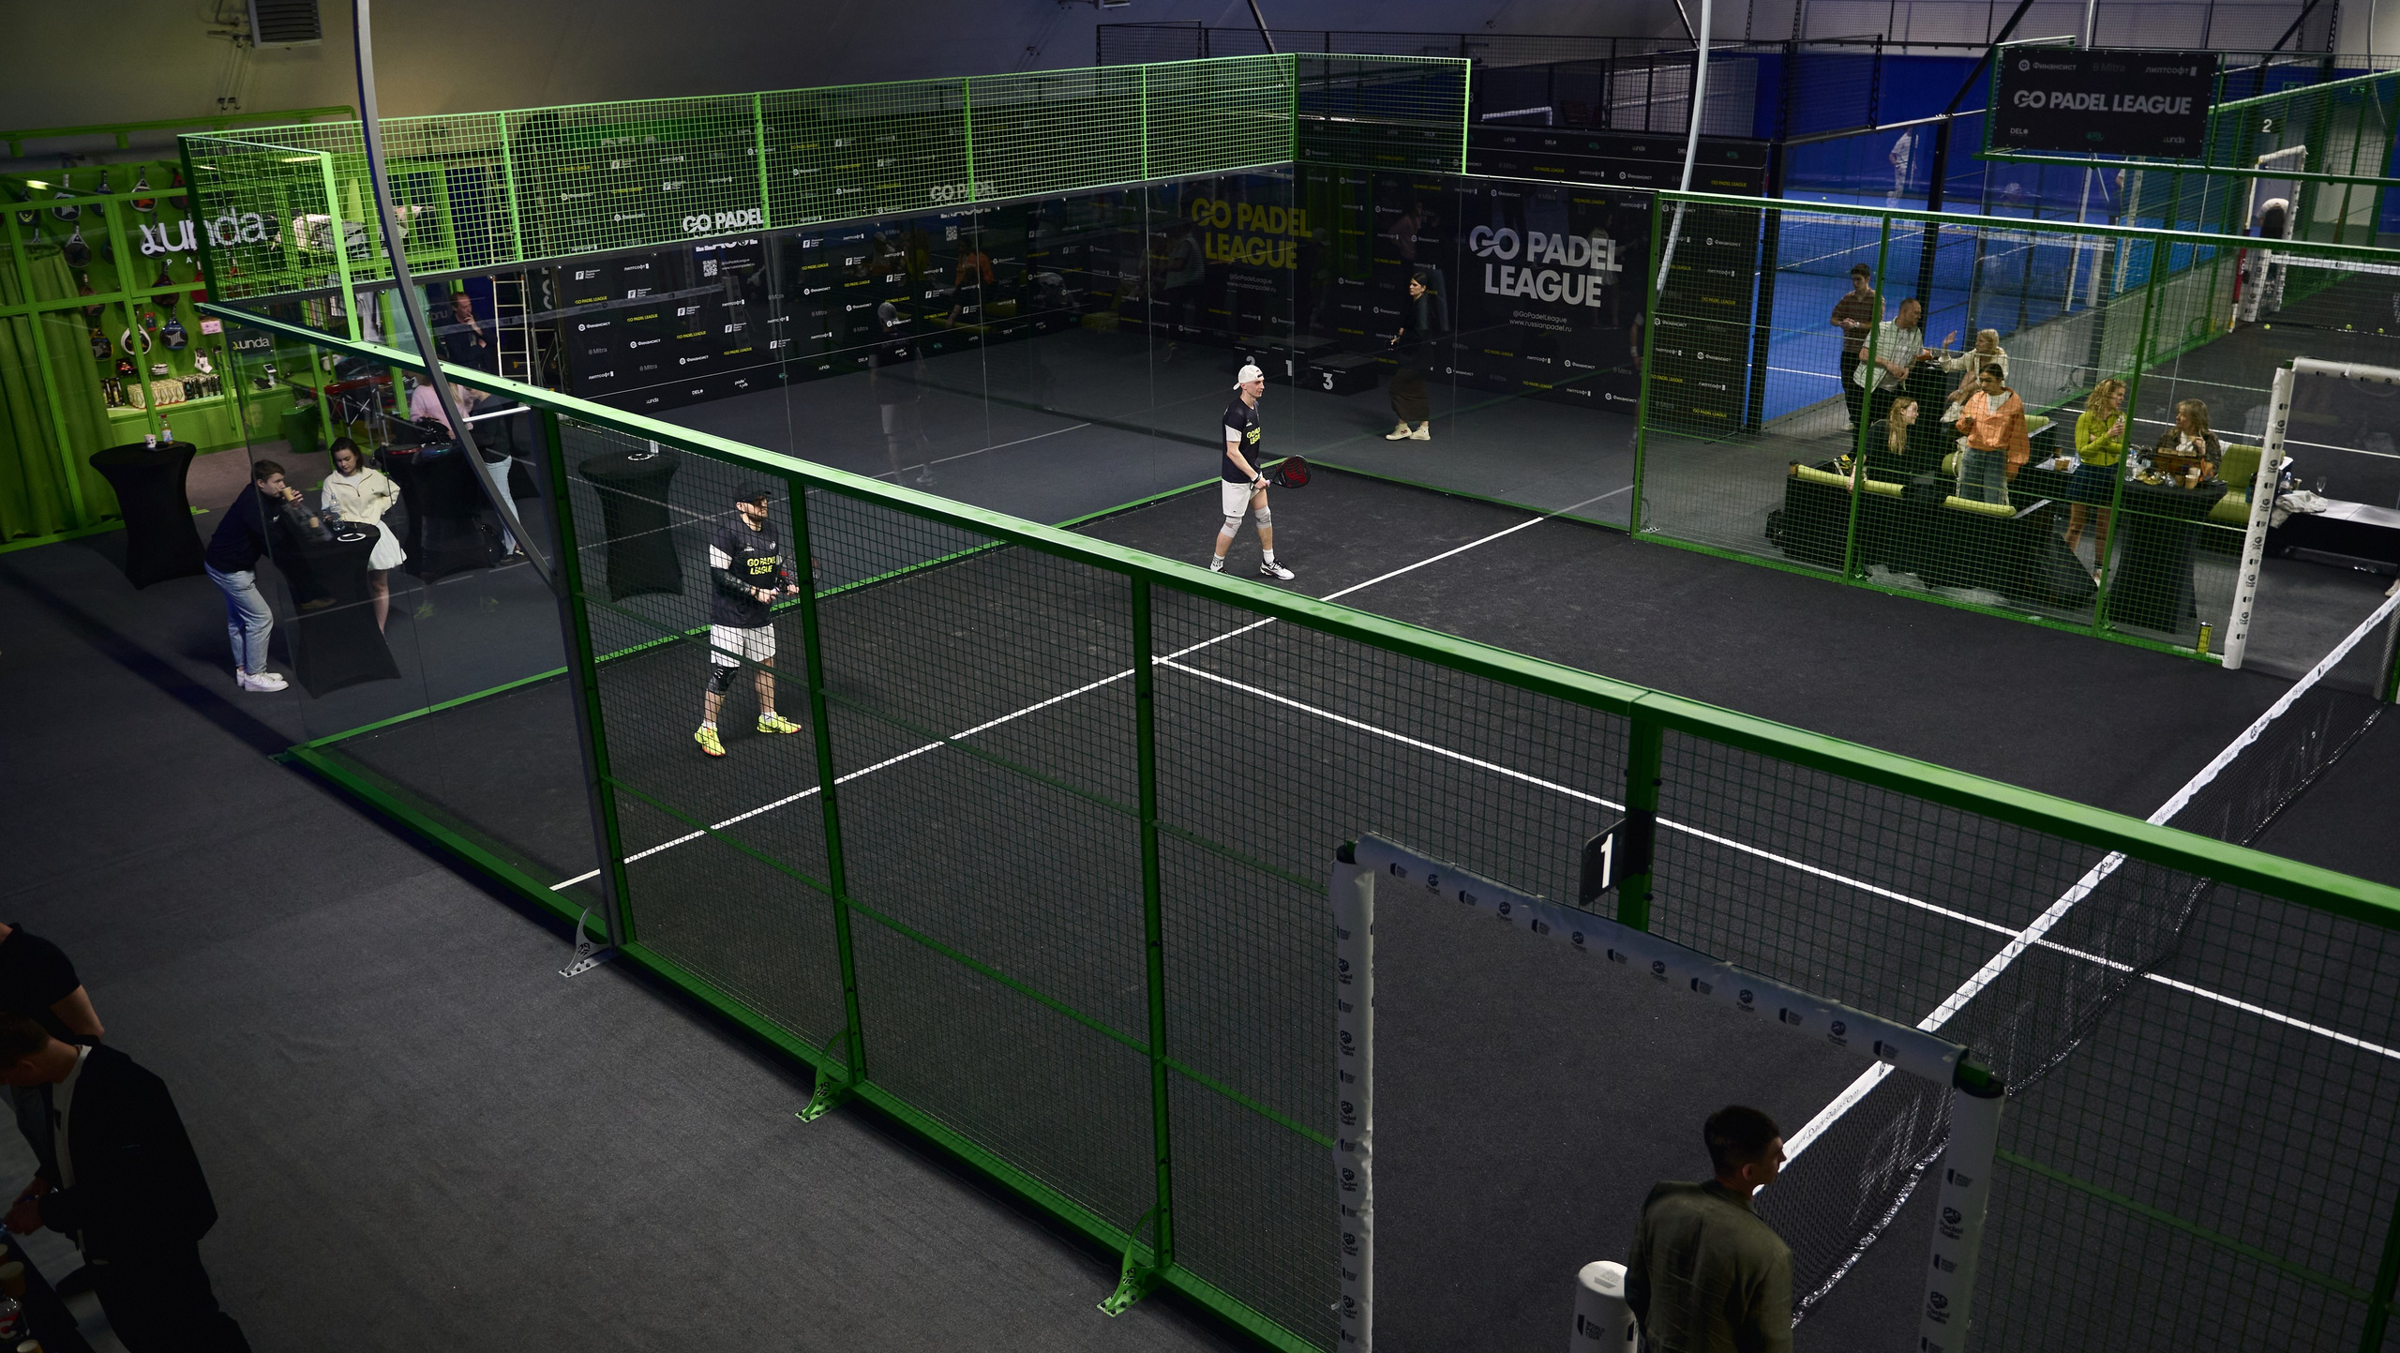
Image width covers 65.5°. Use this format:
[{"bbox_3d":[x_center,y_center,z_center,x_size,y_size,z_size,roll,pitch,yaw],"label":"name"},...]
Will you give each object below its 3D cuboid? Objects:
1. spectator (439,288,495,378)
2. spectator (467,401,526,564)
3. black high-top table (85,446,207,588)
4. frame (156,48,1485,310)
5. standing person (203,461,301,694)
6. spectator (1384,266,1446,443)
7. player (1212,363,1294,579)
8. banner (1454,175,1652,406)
[{"bbox_3d":[-7.617,-3.194,19.806,0.500,1.770,0.550,0,21,4],"label":"spectator"},{"bbox_3d":[-6.298,-1.821,16.401,0.600,1.580,0.500,-9,22,-20],"label":"spectator"},{"bbox_3d":[-9.031,-1.399,16.107,0.820,1.100,0.820,18,28,41],"label":"black high-top table"},{"bbox_3d":[-1.825,-3.869,13.969,2.070,1.020,10.050,18,28,41],"label":"frame"},{"bbox_3d":[-6.737,-0.721,13.461,0.800,1.640,0.550,-4,21,-8],"label":"standing person"},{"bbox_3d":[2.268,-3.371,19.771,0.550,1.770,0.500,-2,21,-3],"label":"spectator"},{"bbox_3d":[0.474,-1.712,15.438,0.700,1.820,0.550,8,23,22],"label":"player"},{"bbox_3d":[3.965,-4.410,21.227,2.850,2.600,0.060,18,28,41],"label":"banner"}]

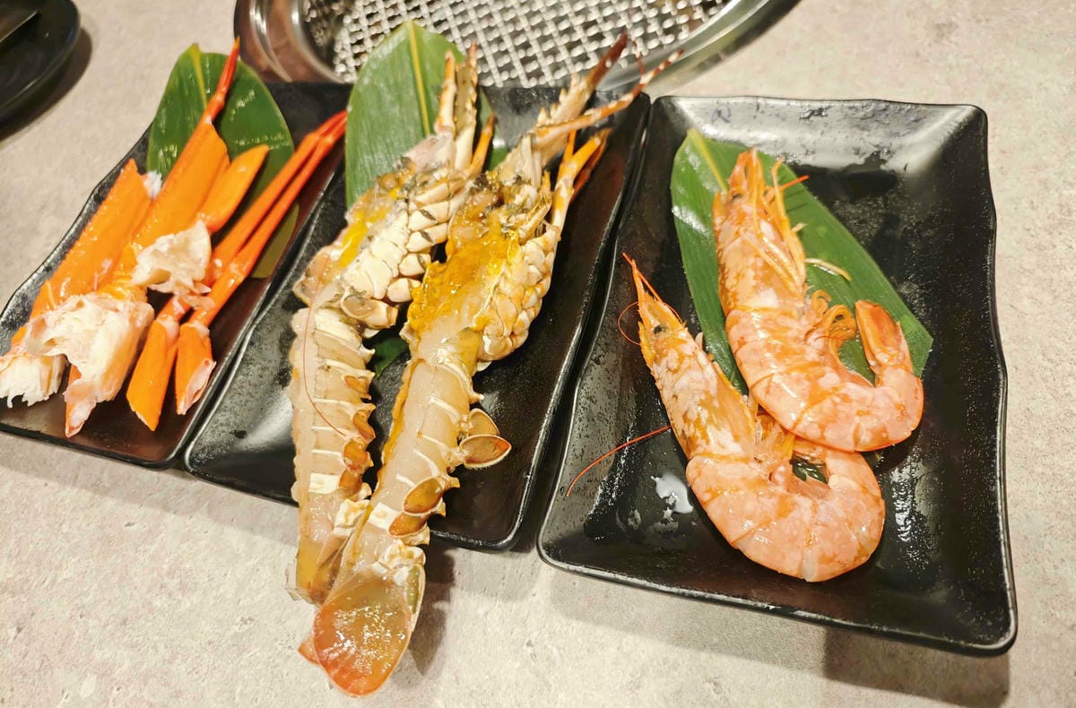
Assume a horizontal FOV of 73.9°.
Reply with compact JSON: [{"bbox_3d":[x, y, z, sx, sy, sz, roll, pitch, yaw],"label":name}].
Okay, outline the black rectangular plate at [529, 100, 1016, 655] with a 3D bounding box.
[{"bbox_3d":[0.093,-0.012,0.271,0.138,0.025,0.213,8,63,15],"label":"black rectangular plate"}]

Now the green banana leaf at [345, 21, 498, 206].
[{"bbox_3d":[-0.058,-0.075,0.325,0.075,0.024,0.172,-4,72,9],"label":"green banana leaf"}]

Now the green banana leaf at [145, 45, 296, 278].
[{"bbox_3d":[-0.154,-0.093,0.356,0.075,0.024,0.154,-19,70,0],"label":"green banana leaf"}]

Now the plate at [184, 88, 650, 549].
[{"bbox_3d":[-0.041,-0.031,0.309,0.138,0.025,0.213,9,64,16],"label":"plate"}]

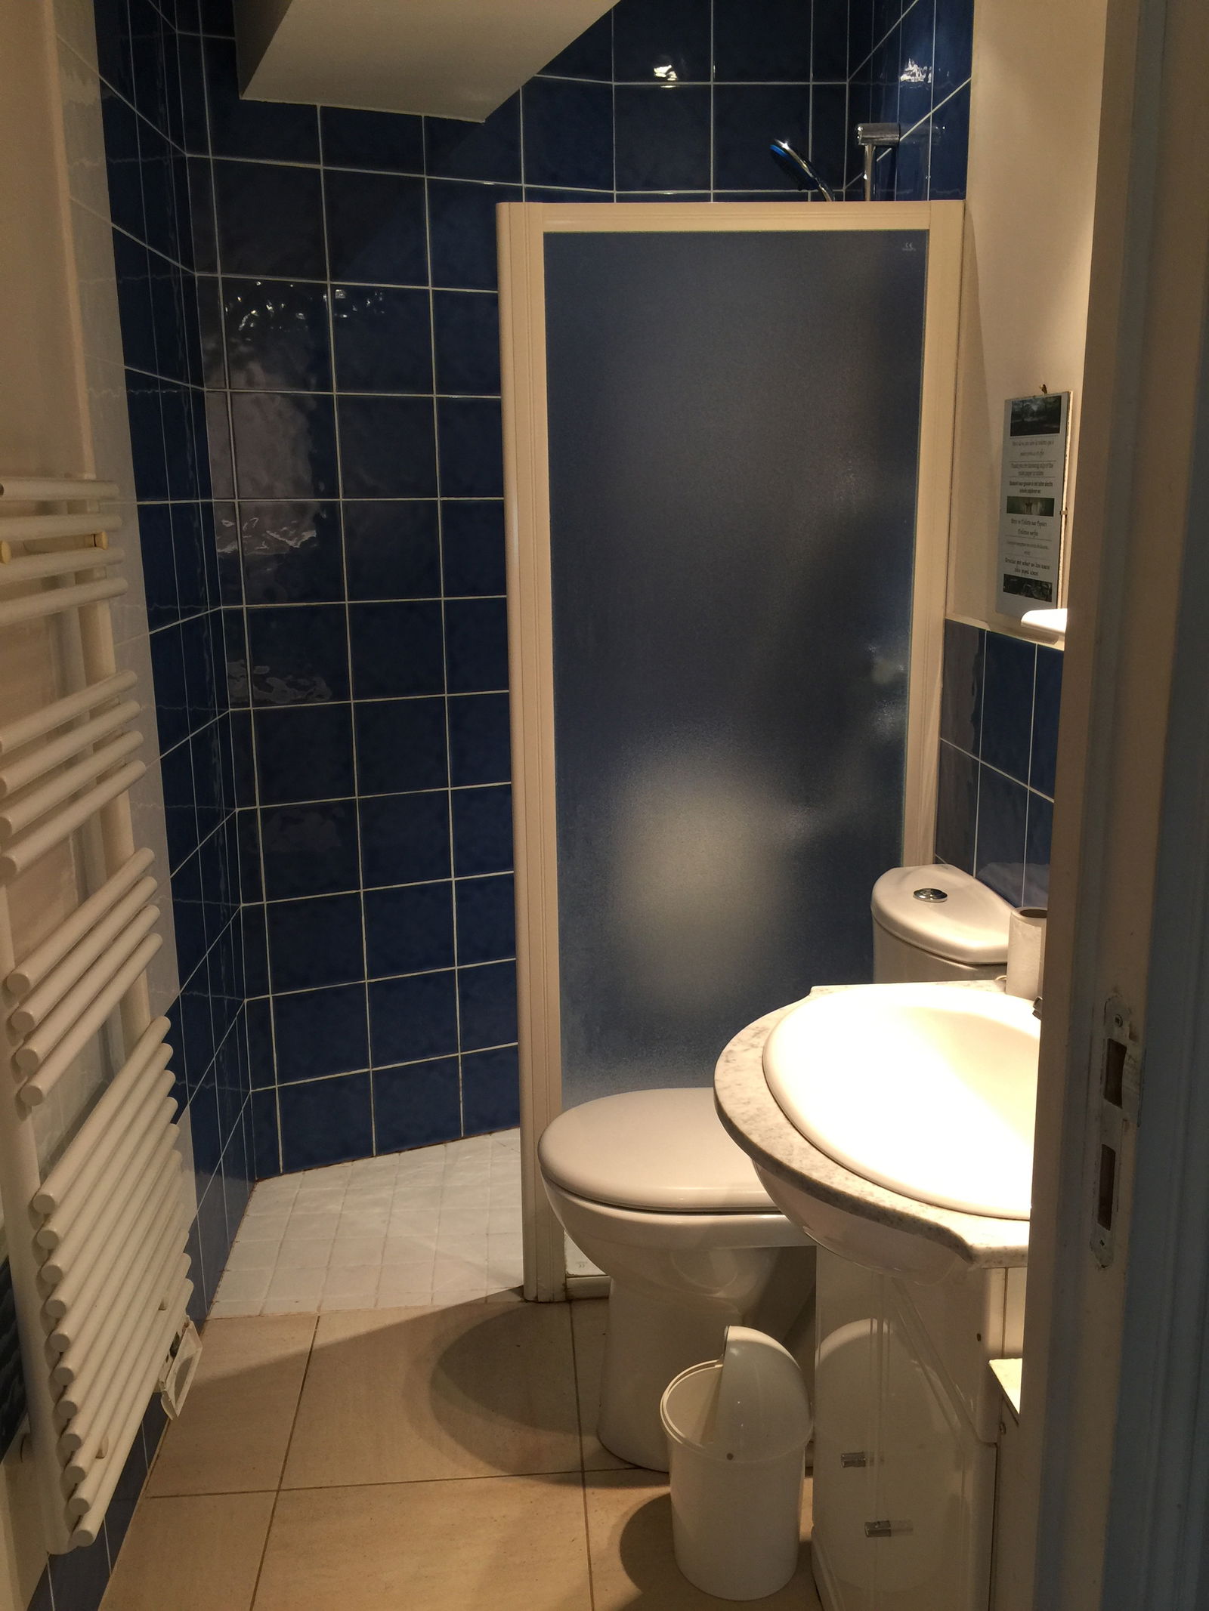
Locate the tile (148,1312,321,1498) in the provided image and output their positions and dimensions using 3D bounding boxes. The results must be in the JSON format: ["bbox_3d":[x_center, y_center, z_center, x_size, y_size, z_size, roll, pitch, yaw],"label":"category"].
[{"bbox_3d":[-0.596,0.975,2.212,0.197,0.012,0.444,-2,13,-4],"label":"tile"}]

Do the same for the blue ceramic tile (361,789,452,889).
[{"bbox_3d":[-0.424,0.073,2.880,0.200,0.200,0.010,-6,14,-23],"label":"blue ceramic tile"}]

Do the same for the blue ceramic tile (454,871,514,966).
[{"bbox_3d":[-0.235,0.245,2.975,0.198,0.198,0.010,-7,14,-24],"label":"blue ceramic tile"}]

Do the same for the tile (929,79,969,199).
[{"bbox_3d":[0.547,-1.013,2.131,0.010,0.200,0.200,-2,13,-4],"label":"tile"}]

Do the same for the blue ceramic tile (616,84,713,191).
[{"bbox_3d":[0.121,-1.351,2.736,0.197,0.198,0.010,-1,13,-1],"label":"blue ceramic tile"}]

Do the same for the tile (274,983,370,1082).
[{"bbox_3d":[-0.597,0.482,2.860,0.198,0.198,0.010,-7,14,-24],"label":"tile"}]

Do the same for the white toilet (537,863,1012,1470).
[{"bbox_3d":[0.242,0.544,2.078,0.687,0.830,0.380,-2,13,-4],"label":"white toilet"}]

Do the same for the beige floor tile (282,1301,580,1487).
[{"bbox_3d":[-0.270,0.962,2.220,0.448,0.010,0.434,-1,13,-4],"label":"beige floor tile"}]

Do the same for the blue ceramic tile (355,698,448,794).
[{"bbox_3d":[-0.426,-0.125,2.828,0.200,0.200,0.010,-7,14,-24],"label":"blue ceramic tile"}]

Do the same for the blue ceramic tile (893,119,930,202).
[{"bbox_3d":[0.539,-1.063,2.345,0.012,0.200,0.200,-1,13,-3],"label":"blue ceramic tile"}]

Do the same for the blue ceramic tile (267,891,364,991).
[{"bbox_3d":[-0.600,0.287,2.815,0.198,0.198,0.010,-7,14,-24],"label":"blue ceramic tile"}]

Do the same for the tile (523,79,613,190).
[{"bbox_3d":[-0.073,-1.349,2.717,0.200,0.200,0.012,-7,14,-24],"label":"tile"}]

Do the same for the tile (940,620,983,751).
[{"bbox_3d":[0.573,-0.185,2.134,0.012,0.200,0.200,-1,13,-3],"label":"tile"}]

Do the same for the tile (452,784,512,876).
[{"bbox_3d":[-0.237,0.050,2.930,0.198,0.198,0.010,-7,14,-24],"label":"tile"}]

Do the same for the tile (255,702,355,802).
[{"bbox_3d":[-0.611,-0.104,2.754,0.200,0.200,0.010,-6,14,-23],"label":"tile"}]

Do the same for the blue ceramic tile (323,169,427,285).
[{"bbox_3d":[-0.437,-1.111,2.604,0.200,0.200,0.010,-6,14,-23],"label":"blue ceramic tile"}]

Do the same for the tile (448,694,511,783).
[{"bbox_3d":[-0.242,-0.146,2.910,0.200,0.200,0.010,-7,14,-24],"label":"tile"}]

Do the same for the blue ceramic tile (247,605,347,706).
[{"bbox_3d":[-0.611,-0.301,2.700,0.200,0.200,0.010,-7,14,-24],"label":"blue ceramic tile"}]

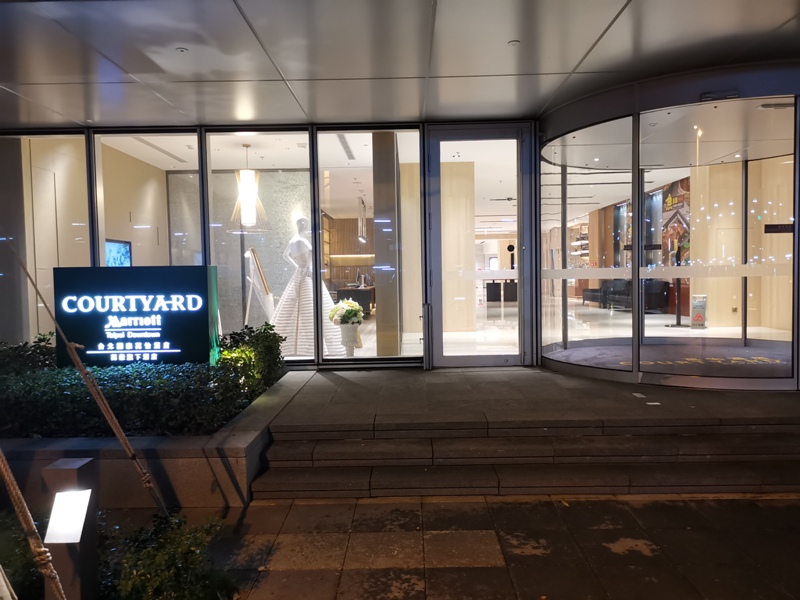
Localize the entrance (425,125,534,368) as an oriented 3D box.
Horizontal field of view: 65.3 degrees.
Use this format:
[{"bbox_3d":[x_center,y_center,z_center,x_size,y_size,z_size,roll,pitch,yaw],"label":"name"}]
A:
[{"bbox_3d":[0.958,-0.644,7.501,1.280,2.916,0.150,-1,2,0],"label":"entrance"}]

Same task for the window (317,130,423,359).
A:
[{"bbox_3d":[-0.360,-0.652,7.505,1.260,2.764,0.120,-1,2,0],"label":"window"}]

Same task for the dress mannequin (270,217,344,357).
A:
[{"bbox_3d":[-1.258,-0.187,8.608,1.000,1.880,1.000,0,2,21],"label":"dress mannequin"}]

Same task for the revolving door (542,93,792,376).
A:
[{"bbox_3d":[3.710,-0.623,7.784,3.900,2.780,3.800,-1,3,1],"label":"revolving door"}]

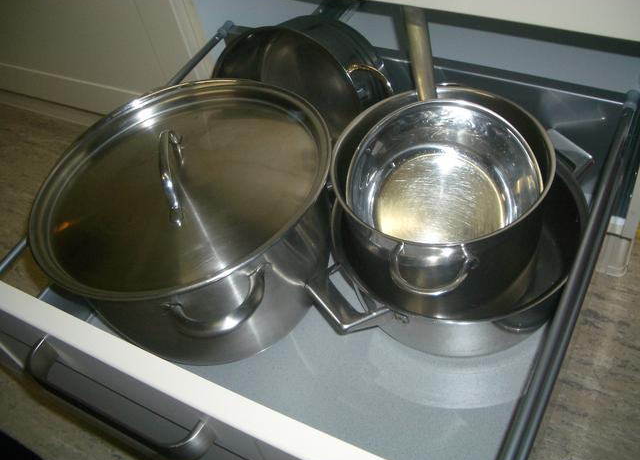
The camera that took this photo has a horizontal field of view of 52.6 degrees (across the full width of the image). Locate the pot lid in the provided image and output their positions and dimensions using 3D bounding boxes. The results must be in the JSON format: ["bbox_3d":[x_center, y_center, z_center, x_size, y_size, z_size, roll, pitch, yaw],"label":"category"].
[{"bbox_3d":[-0.158,-0.070,0.698,0.337,0.048,0.337,-7,49,8],"label":"pot lid"}]

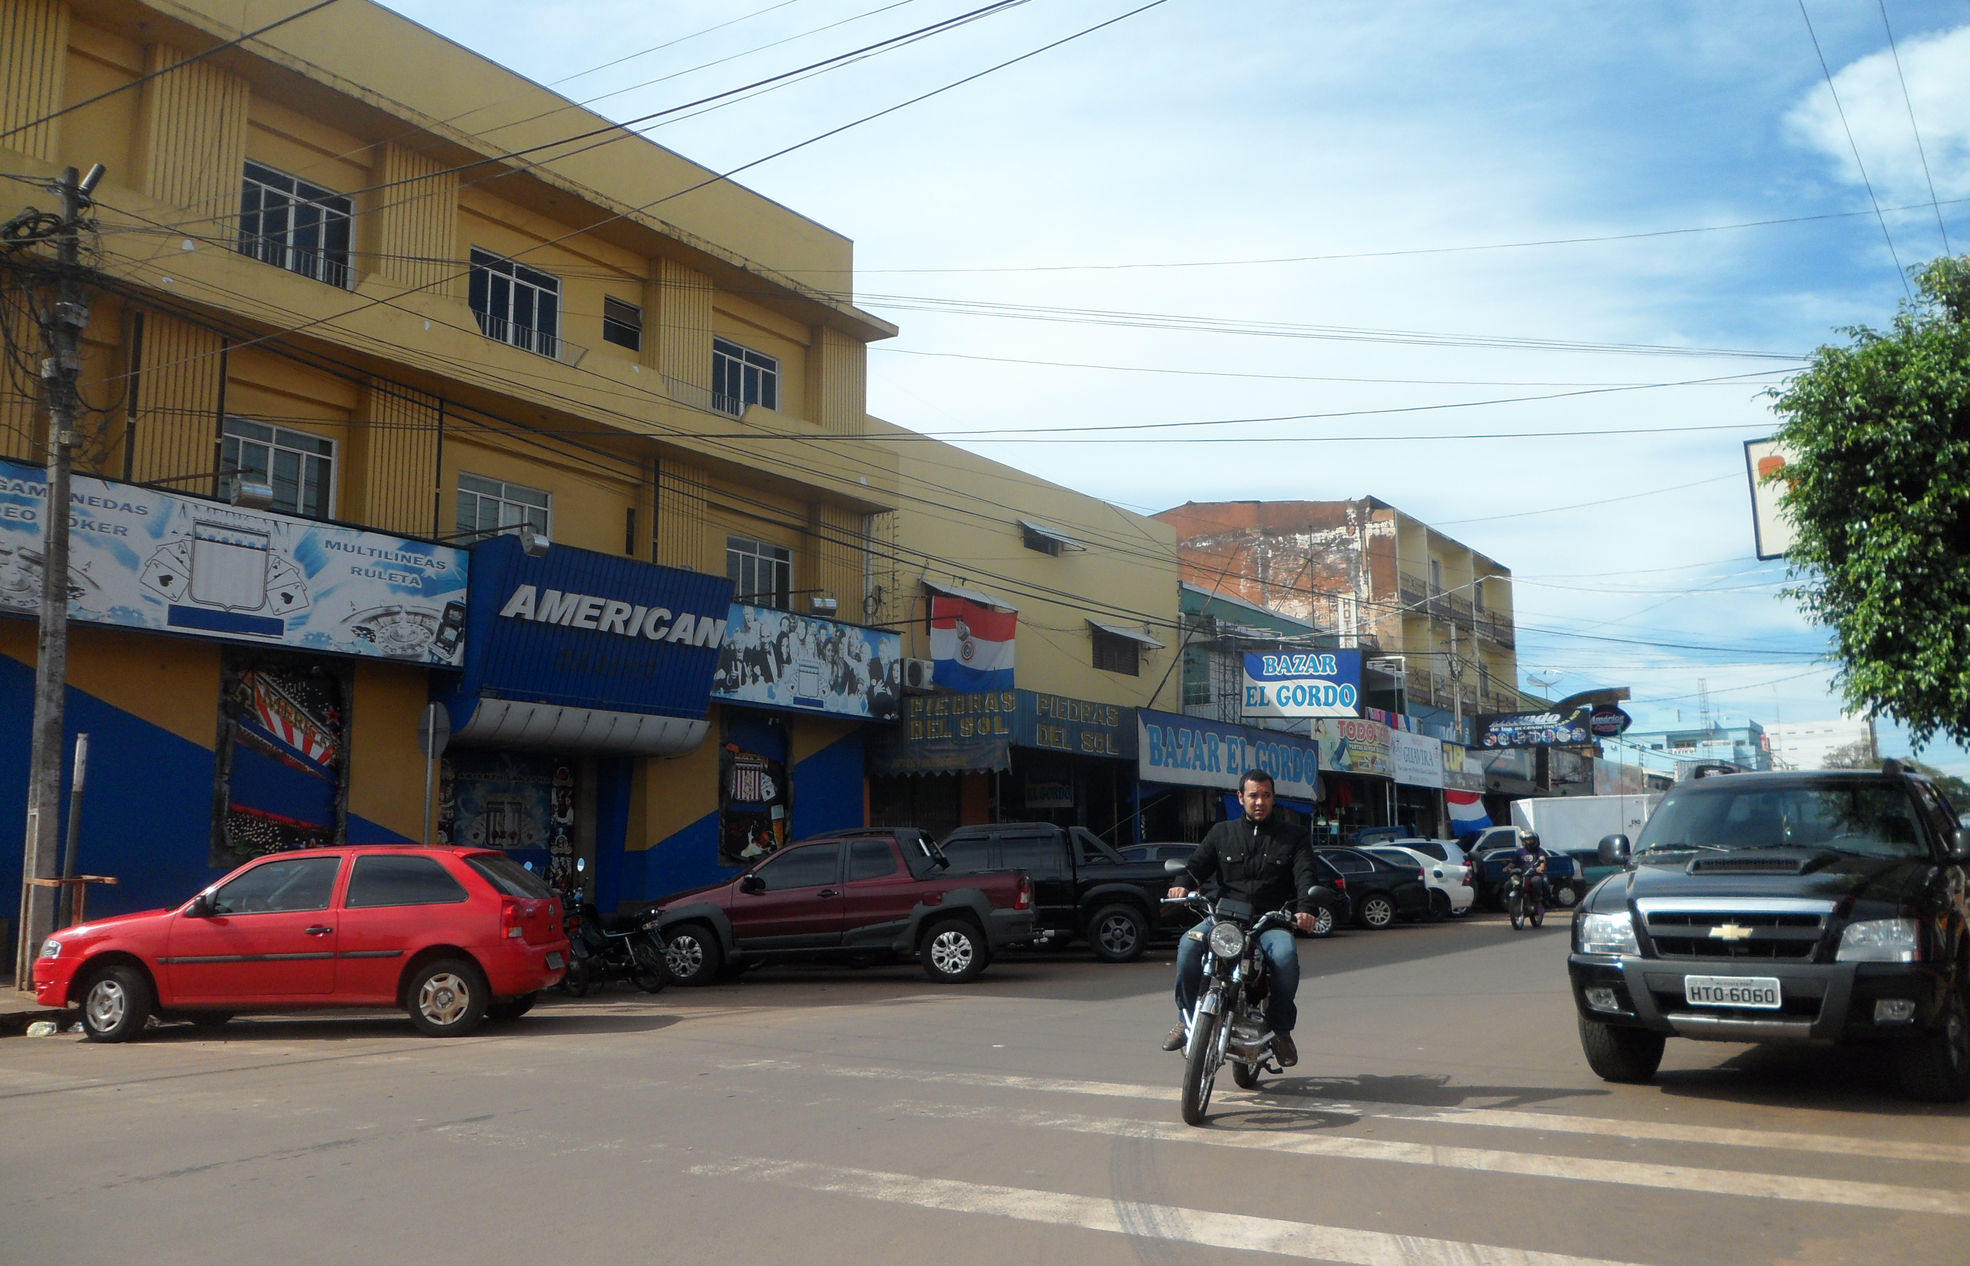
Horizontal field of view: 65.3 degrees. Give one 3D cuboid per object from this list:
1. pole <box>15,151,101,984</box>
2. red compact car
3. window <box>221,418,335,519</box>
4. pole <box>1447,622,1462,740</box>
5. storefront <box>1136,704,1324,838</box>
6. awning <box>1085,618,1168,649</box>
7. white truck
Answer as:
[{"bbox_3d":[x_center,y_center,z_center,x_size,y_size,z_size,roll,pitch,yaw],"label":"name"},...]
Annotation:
[{"bbox_3d":[-8.369,-0.640,13.843,0.380,7.561,0.400,-7,-11,35],"label":"pole"},{"bbox_3d":[-5.275,2.412,12.226,3.920,1.420,1.650,-1,-9,0],"label":"red compact car"},{"bbox_3d":[-8.314,-1.842,18.116,0.120,1.170,1.401,-7,-11,35],"label":"window"},{"bbox_3d":[14.200,3.689,45.889,0.200,8.125,0.200,-7,-11,35],"label":"pole"},{"bbox_3d":[4.472,3.728,30.959,1.400,3.700,8.000,-7,-11,35],"label":"storefront"},{"bbox_3d":[3.037,0.008,32.996,0.570,0.330,2.364,-7,-11,35],"label":"awning"},{"bbox_3d":[15.081,5.815,40.840,5.076,2.726,1.950,-1,-9,2],"label":"white truck"}]

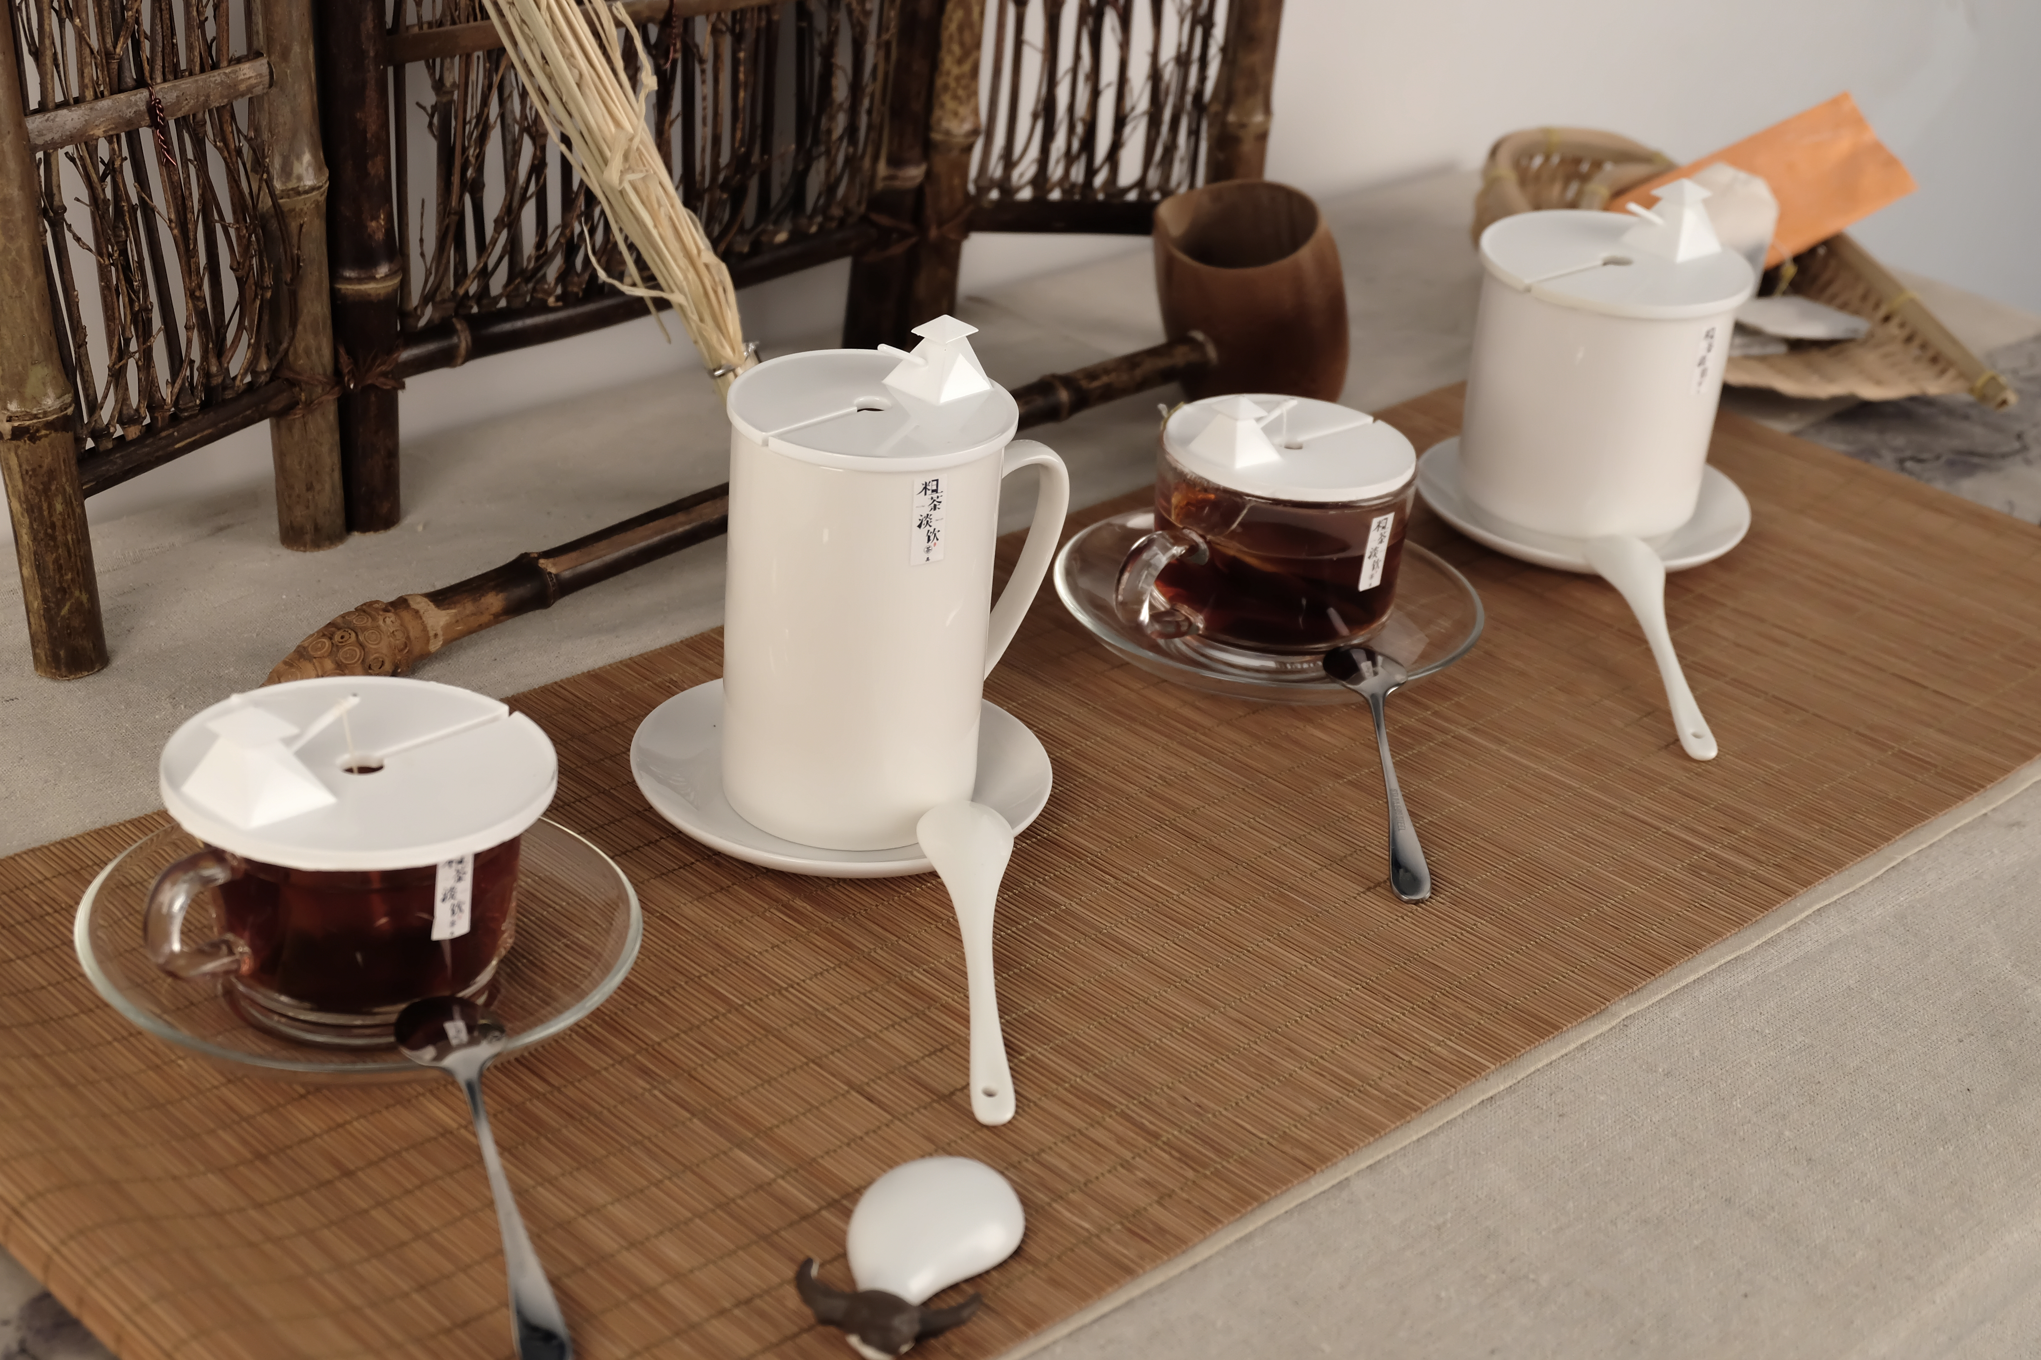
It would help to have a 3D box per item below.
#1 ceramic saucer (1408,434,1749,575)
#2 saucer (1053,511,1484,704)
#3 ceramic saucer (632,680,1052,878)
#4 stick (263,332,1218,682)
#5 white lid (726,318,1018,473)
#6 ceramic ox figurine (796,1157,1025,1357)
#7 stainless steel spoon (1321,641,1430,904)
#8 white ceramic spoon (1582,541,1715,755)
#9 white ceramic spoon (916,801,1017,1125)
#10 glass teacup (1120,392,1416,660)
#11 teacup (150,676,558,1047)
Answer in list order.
[{"bbox_3d":[0.206,-0.061,1.104,0.121,0.018,0.121,6,27,0],"label":"ceramic saucer"},{"bbox_3d":[0.082,-0.021,1.002,0.142,0.019,0.142,4,27,-2],"label":"saucer"},{"bbox_3d":[-0.052,0.031,0.871,0.121,0.018,0.121,4,27,-2],"label":"ceramic saucer"},{"bbox_3d":[-0.078,-0.063,1.027,0.423,0.021,0.021,-23,38,-39],"label":"stick"},{"bbox_3d":[-0.039,-0.081,0.815,0.079,0.023,0.079,4,27,-2],"label":"white lid"},{"bbox_3d":[-0.023,0.125,0.679,0.043,0.028,0.057,12,27,13],"label":"ceramic ox figurine"},{"bbox_3d":[0.109,0.027,0.907,0.026,0.014,0.126,3,37,-6],"label":"stainless steel spoon"},{"bbox_3d":[0.213,-0.011,1.004,0.028,0.016,0.132,3,36,-6],"label":"white ceramic spoon"},{"bbox_3d":[-0.012,0.073,0.794,0.028,0.016,0.131,2,36,-7],"label":"white ceramic spoon"},{"bbox_3d":[0.074,-0.049,0.979,0.110,0.077,0.083,-15,33,-35],"label":"glass teacup"},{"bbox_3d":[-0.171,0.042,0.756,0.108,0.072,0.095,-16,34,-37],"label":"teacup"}]

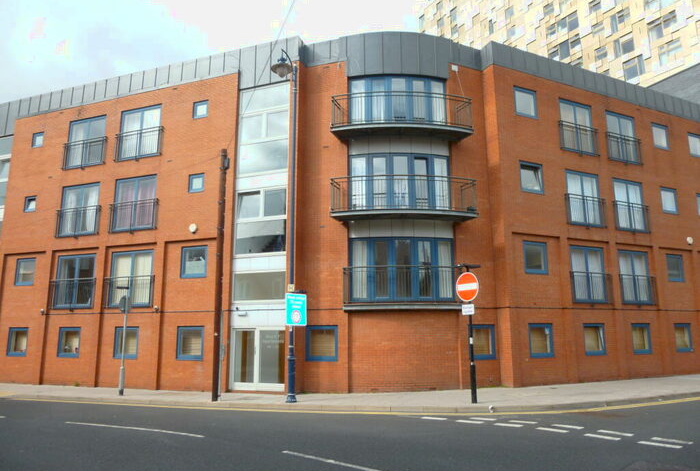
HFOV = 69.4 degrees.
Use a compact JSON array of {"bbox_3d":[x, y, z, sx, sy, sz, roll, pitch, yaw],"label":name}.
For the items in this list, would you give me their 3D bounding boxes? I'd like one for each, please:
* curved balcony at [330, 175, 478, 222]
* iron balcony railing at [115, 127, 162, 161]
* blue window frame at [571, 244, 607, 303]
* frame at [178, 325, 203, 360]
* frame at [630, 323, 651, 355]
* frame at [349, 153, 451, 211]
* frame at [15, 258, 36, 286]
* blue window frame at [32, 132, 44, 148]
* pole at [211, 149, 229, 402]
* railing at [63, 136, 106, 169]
[{"bbox_3d":[1.776,-1.175,16.446,4.791,1.263,1.324,0,-10,-3],"label":"curved balcony"},{"bbox_3d":[-7.950,-3.437,19.195,2.244,1.103,0.170,-4,-11,21],"label":"iron balcony railing"},{"bbox_3d":[8.701,1.450,18.449,1.751,2.058,0.120,5,-11,-26],"label":"blue window frame"},{"bbox_3d":[-5.448,3.688,17.317,1.099,1.106,0.120,-4,-11,20],"label":"frame"},{"bbox_3d":[11.018,3.909,19.066,1.069,1.113,0.120,5,-12,-25],"label":"frame"},{"bbox_3d":[1.679,-1.696,16.812,3.347,2.030,0.380,0,-10,-3],"label":"frame"},{"bbox_3d":[-13.231,1.489,20.615,1.061,1.112,0.120,-4,-11,20],"label":"frame"},{"bbox_3d":[-13.519,-4.135,22.016,0.651,0.639,0.110,-4,-11,20],"label":"blue window frame"},{"bbox_3d":[-3.959,1.034,15.293,0.180,7.620,0.180,2,-11,-14],"label":"pole"},{"bbox_3d":[-10.904,-3.321,20.731,2.271,1.129,0.170,-4,-11,20],"label":"railing"}]

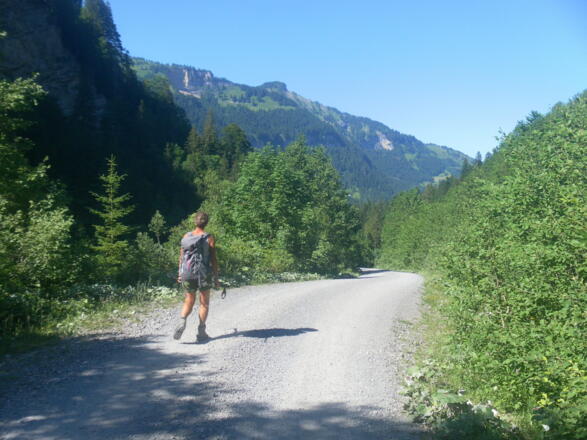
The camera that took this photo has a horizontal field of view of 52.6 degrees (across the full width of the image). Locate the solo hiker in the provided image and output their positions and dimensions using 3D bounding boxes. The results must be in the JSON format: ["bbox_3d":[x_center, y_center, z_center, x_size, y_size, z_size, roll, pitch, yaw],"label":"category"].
[{"bbox_3d":[-1.230,0.720,7.580,0.560,1.690,0.680,0,-1,7],"label":"solo hiker"}]

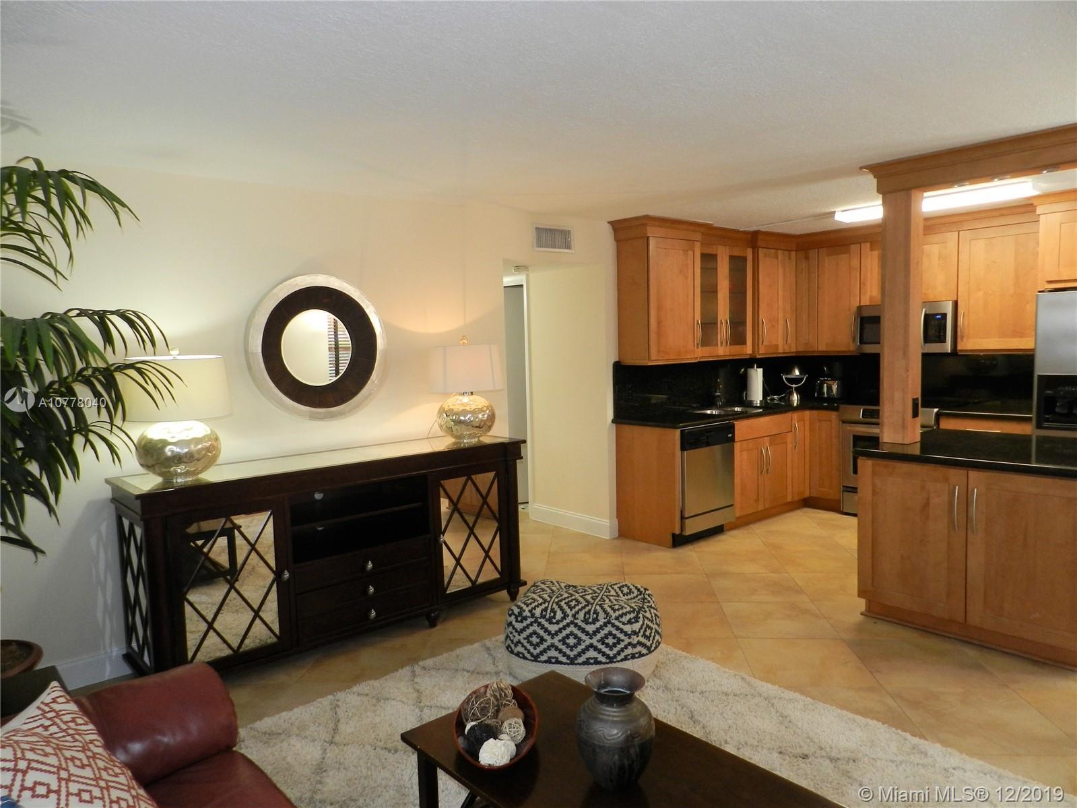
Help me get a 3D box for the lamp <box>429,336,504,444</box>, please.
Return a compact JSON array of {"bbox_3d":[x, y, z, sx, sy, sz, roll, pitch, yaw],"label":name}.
[{"bbox_3d":[-0.445,-0.090,4.341,0.450,0.630,0.450,-6,6,-39],"label":"lamp"}]

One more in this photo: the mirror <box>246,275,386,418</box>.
[{"bbox_3d":[-1.206,-0.311,3.940,0.780,0.790,0.060,-6,6,-39],"label":"mirror"}]

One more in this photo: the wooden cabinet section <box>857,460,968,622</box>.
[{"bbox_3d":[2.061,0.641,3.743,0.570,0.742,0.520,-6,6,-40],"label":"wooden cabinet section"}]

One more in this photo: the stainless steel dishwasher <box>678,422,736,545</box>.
[{"bbox_3d":[1.101,0.593,5.562,0.610,0.870,0.600,-5,6,-39],"label":"stainless steel dishwasher"}]

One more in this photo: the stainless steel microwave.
[{"bbox_3d":[3.072,-0.622,5.878,0.420,0.390,0.755,-6,6,-39],"label":"stainless steel microwave"}]

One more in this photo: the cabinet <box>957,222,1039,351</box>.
[{"bbox_3d":[3.531,-0.848,5.362,0.330,0.925,0.590,-6,6,-39],"label":"cabinet"}]

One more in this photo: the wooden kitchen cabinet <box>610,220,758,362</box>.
[{"bbox_3d":[1.206,-0.875,5.742,1.360,1.080,0.370,-5,6,-39],"label":"wooden kitchen cabinet"}]

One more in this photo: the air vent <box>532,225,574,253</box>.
[{"bbox_3d":[0.117,-1.166,5.055,0.388,0.187,0.030,-5,6,-39],"label":"air vent"}]

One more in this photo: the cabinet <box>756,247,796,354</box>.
[{"bbox_3d":[2.014,-0.892,6.425,0.600,0.935,0.340,-5,6,-39],"label":"cabinet"}]

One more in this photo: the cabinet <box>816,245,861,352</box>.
[{"bbox_3d":[2.711,-0.911,6.281,0.335,0.915,0.385,-5,6,-39],"label":"cabinet"}]

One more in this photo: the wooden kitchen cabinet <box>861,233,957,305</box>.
[{"bbox_3d":[3.092,-1.083,5.867,0.330,0.516,0.767,-6,6,-39],"label":"wooden kitchen cabinet"}]

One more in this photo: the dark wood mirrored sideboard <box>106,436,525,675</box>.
[{"bbox_3d":[-1.006,0.755,3.761,2.030,0.960,0.550,-6,6,-41],"label":"dark wood mirrored sideboard"}]

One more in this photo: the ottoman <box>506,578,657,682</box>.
[{"bbox_3d":[0.238,1.041,3.359,0.630,0.340,0.510,-1,5,14],"label":"ottoman"}]

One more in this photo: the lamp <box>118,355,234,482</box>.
[{"bbox_3d":[-1.617,0.042,3.189,0.440,0.590,0.440,-5,6,-39],"label":"lamp"}]

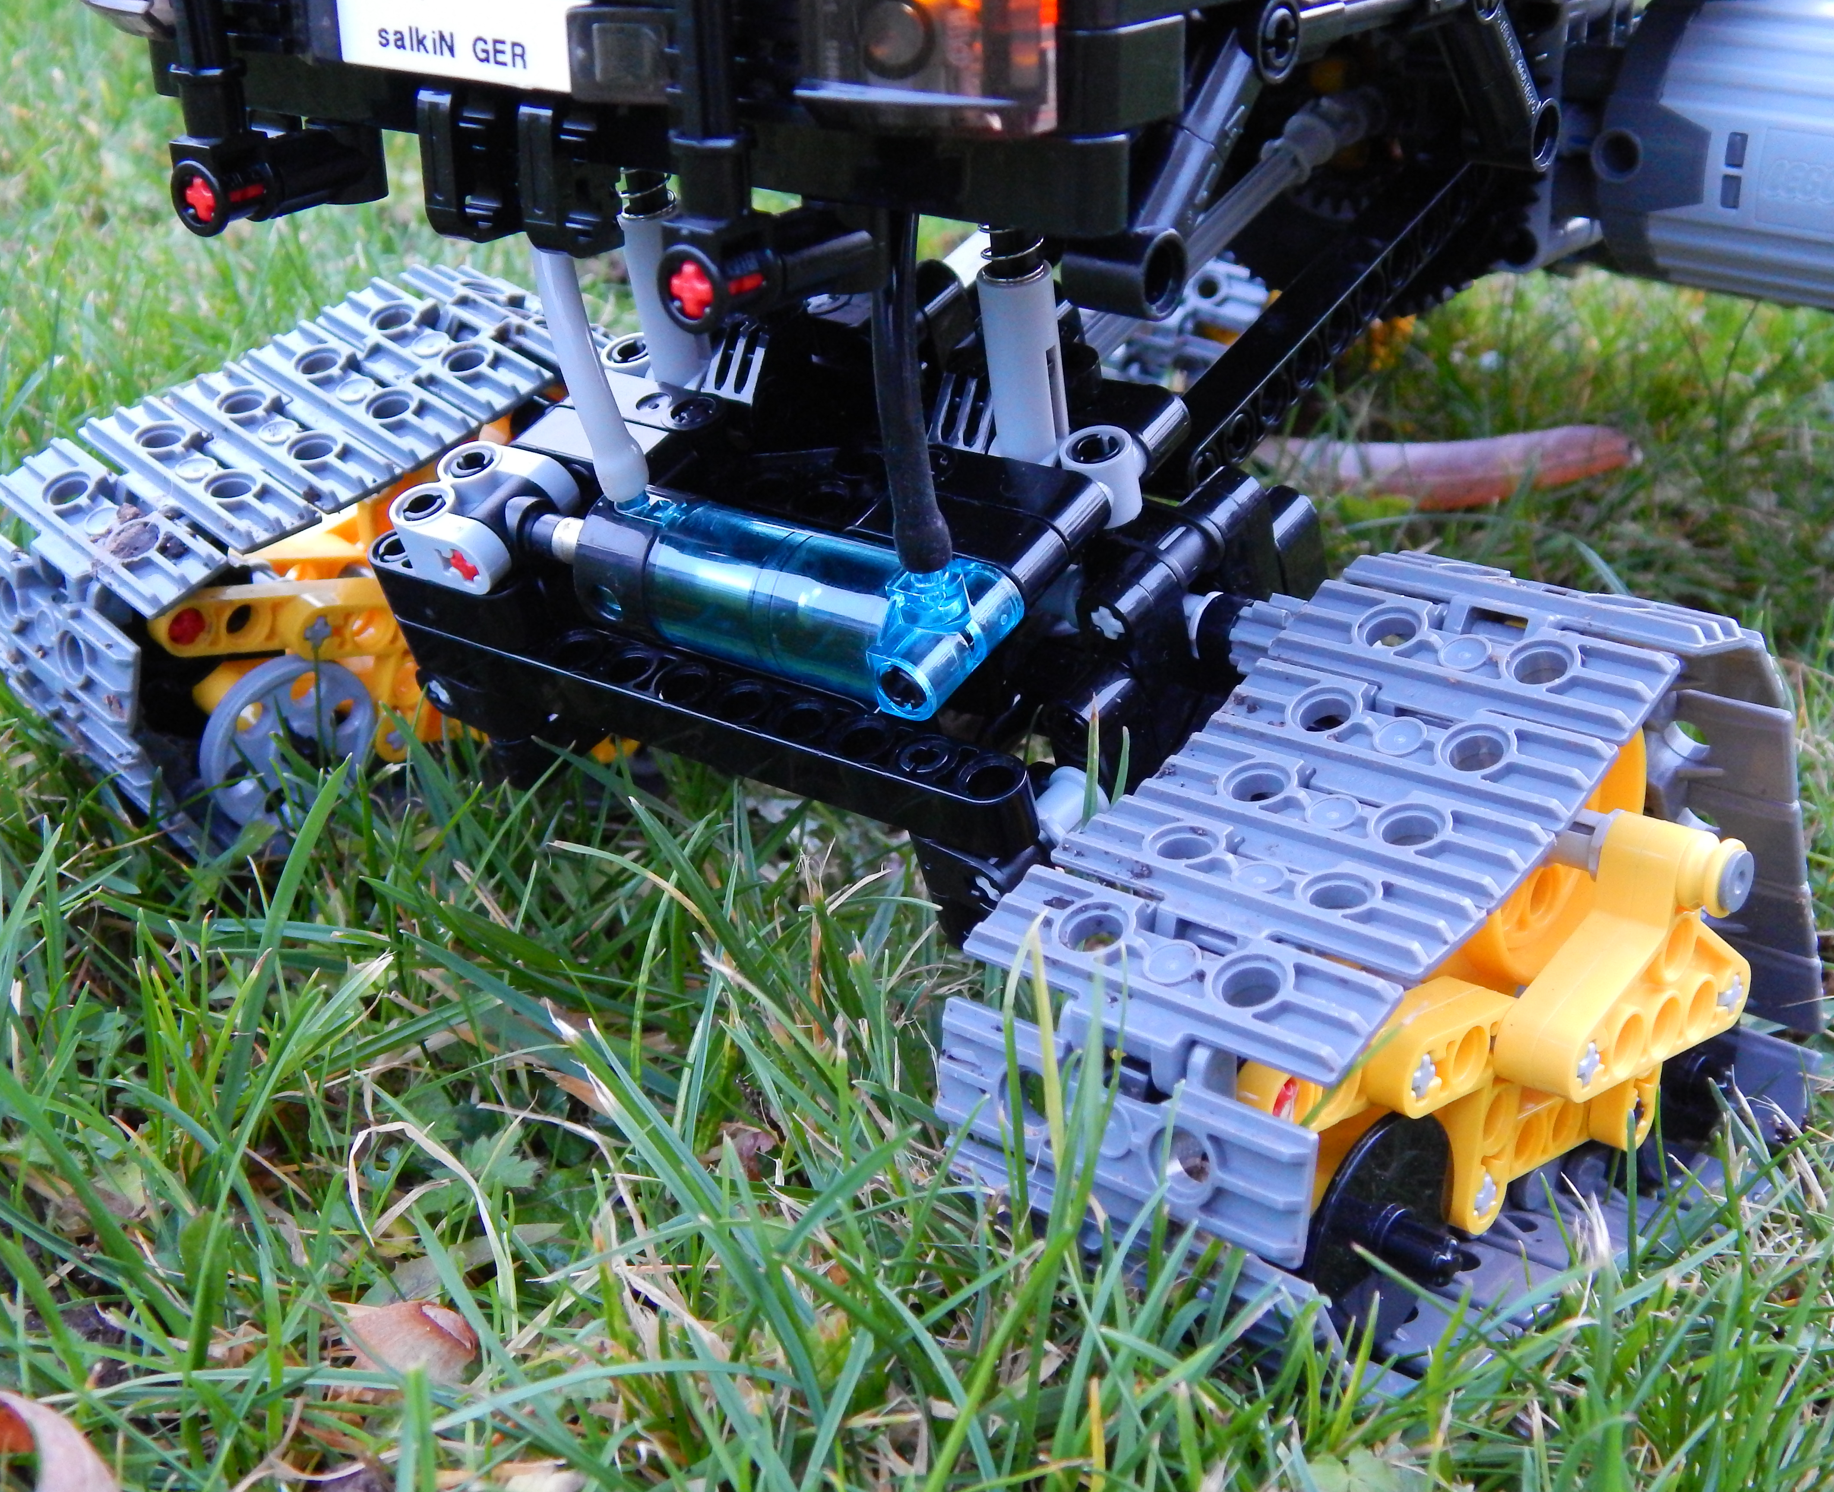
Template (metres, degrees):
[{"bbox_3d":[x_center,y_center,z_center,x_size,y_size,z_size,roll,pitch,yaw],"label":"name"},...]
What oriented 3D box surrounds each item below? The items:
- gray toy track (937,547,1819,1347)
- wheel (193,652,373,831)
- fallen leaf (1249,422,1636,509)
[{"bbox_3d":[0.054,0.021,0.249,0.039,0.072,0.115,17,19,38],"label":"gray toy track"},{"bbox_3d":[-0.081,-0.001,0.314,0.024,0.024,0.005,-17,37,-39],"label":"wheel"},{"bbox_3d":[0.106,-0.056,0.500,0.081,0.014,0.022,1,20,0],"label":"fallen leaf"}]

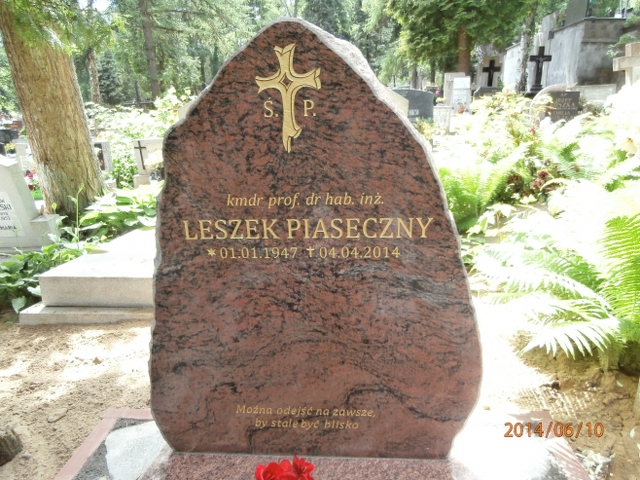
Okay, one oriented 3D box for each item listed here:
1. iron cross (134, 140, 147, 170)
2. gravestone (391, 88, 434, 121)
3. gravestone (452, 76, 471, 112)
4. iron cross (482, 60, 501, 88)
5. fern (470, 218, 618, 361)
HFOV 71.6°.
[{"bbox_3d":[-2.504,-1.181,6.200,0.165,0.410,0.030,0,14,2],"label":"iron cross"},{"bbox_3d":[1.614,-2.443,8.000,0.900,0.570,0.140,1,14,5],"label":"gravestone"},{"bbox_3d":[3.372,-3.431,10.500,0.390,0.860,0.130,1,14,6],"label":"gravestone"},{"bbox_3d":[4.445,-4.315,11.500,0.450,0.670,0.080,1,14,5],"label":"iron cross"},{"bbox_3d":[1.046,0.206,2.050,0.580,0.460,0.500,0,13,0],"label":"fern"}]

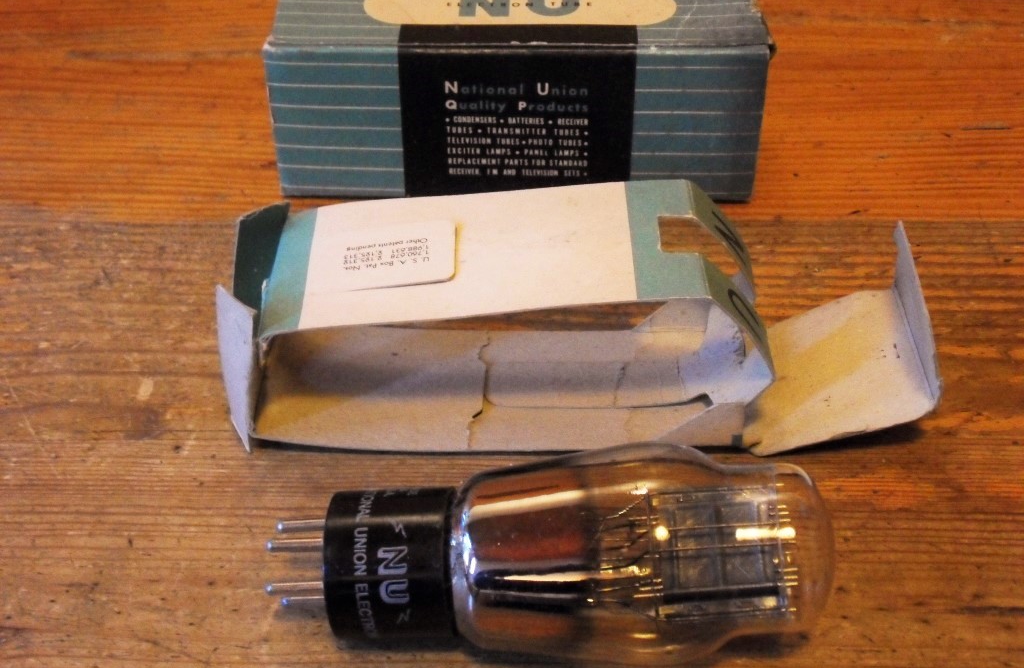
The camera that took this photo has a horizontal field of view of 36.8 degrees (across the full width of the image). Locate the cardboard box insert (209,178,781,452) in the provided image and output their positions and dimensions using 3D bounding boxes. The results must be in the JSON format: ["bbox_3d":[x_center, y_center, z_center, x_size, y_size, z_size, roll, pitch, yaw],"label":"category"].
[{"bbox_3d":[-0.004,-0.006,0.423,0.150,0.053,0.058,1,39,1],"label":"cardboard box insert"}]

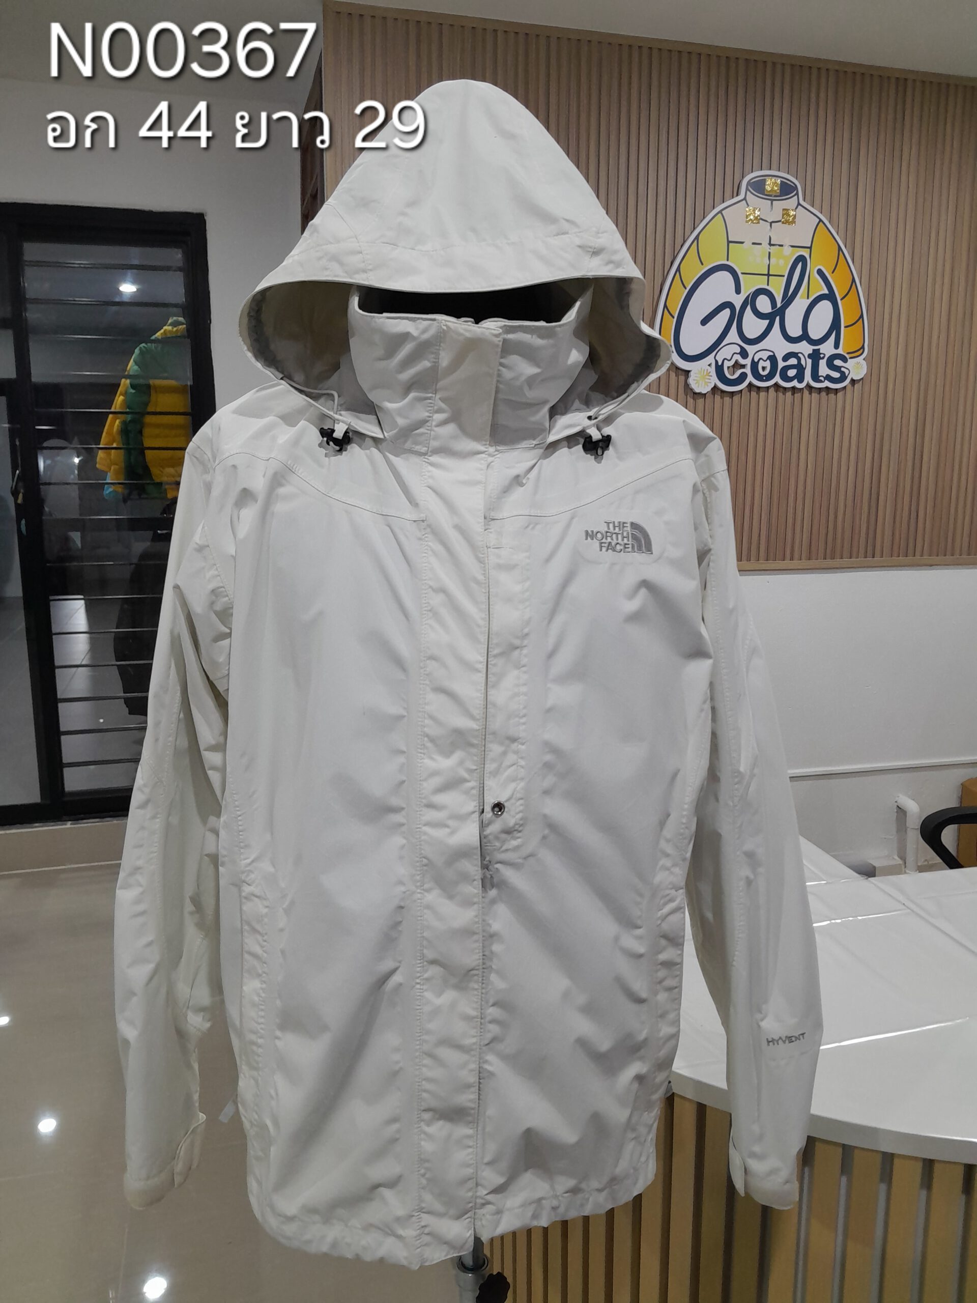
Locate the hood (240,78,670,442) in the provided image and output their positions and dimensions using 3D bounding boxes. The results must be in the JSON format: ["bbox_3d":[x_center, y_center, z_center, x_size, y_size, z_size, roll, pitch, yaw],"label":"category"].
[{"bbox_3d":[-0.032,-0.333,0.866,0.350,0.315,0.270,-1,10,-4],"label":"hood"}]

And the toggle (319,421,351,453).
[{"bbox_3d":[-0.126,-0.175,0.805,0.025,0.021,0.014,14,-1,10],"label":"toggle"}]

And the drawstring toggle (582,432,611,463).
[{"bbox_3d":[0.089,-0.168,0.805,0.024,0.021,0.014,-14,-1,-10],"label":"drawstring toggle"}]

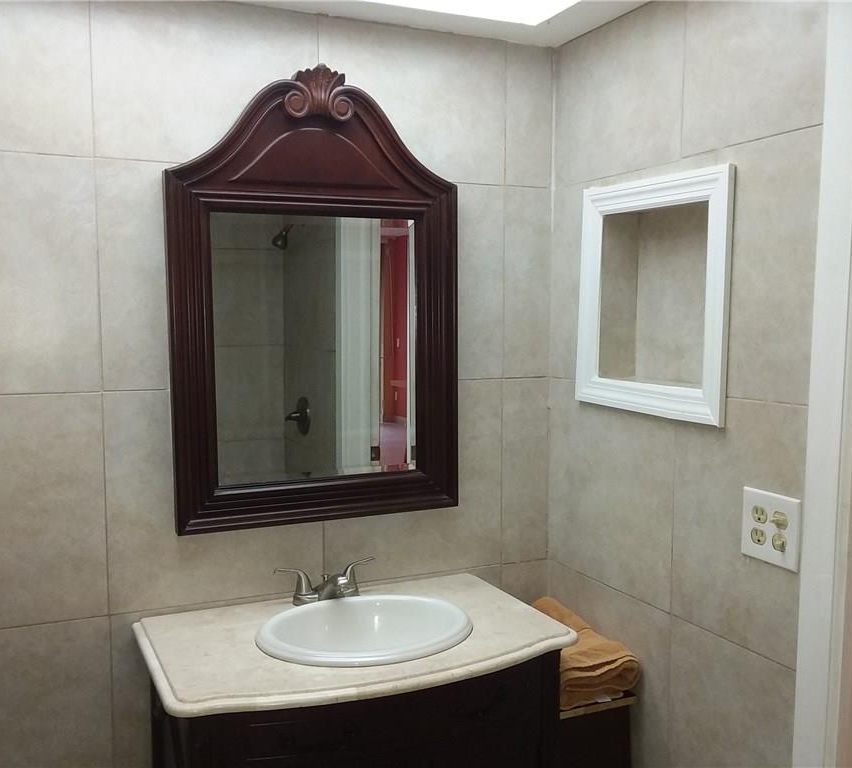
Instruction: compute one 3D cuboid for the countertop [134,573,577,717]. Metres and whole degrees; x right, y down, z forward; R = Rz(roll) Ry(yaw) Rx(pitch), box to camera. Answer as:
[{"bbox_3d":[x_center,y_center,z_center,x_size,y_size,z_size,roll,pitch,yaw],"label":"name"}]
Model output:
[{"bbox_3d":[-0.135,0.502,1.691,0.789,0.030,0.506,-2,5,-25],"label":"countertop"}]

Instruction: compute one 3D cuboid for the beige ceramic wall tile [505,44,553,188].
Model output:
[{"bbox_3d":[0.245,-0.642,2.061,0.132,0.344,0.010,-2,5,-25],"label":"beige ceramic wall tile"}]

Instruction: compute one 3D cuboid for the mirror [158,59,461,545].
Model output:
[{"bbox_3d":[-0.223,-0.184,1.846,0.642,0.975,0.048,-2,5,-23],"label":"mirror"}]

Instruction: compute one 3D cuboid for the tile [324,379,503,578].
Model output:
[{"bbox_3d":[-0.023,0.221,2.001,0.450,0.453,0.010,-2,5,-24],"label":"tile"}]

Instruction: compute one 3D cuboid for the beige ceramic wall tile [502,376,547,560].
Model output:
[{"bbox_3d":[0.243,0.212,2.119,0.125,0.453,0.010,-2,5,-24],"label":"beige ceramic wall tile"}]

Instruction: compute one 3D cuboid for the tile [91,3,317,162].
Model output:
[{"bbox_3d":[-0.437,-0.615,1.753,0.451,0.331,0.010,-2,5,-24],"label":"tile"}]

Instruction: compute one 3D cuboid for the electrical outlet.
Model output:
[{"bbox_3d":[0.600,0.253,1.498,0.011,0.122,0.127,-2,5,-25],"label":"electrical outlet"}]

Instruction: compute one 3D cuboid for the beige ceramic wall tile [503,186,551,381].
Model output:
[{"bbox_3d":[0.243,-0.244,2.083,0.125,0.454,0.010,-2,5,-24],"label":"beige ceramic wall tile"}]

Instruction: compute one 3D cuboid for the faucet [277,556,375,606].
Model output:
[{"bbox_3d":[-0.203,0.435,1.834,0.224,0.082,0.130,-2,5,-24],"label":"faucet"}]

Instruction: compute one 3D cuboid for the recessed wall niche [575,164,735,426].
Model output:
[{"bbox_3d":[0.491,-0.180,1.793,0.093,0.481,0.462,-2,5,-25],"label":"recessed wall niche"}]

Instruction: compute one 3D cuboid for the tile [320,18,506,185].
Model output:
[{"bbox_3d":[-0.022,-0.630,1.939,0.456,0.340,0.010,-2,5,-25],"label":"tile"}]

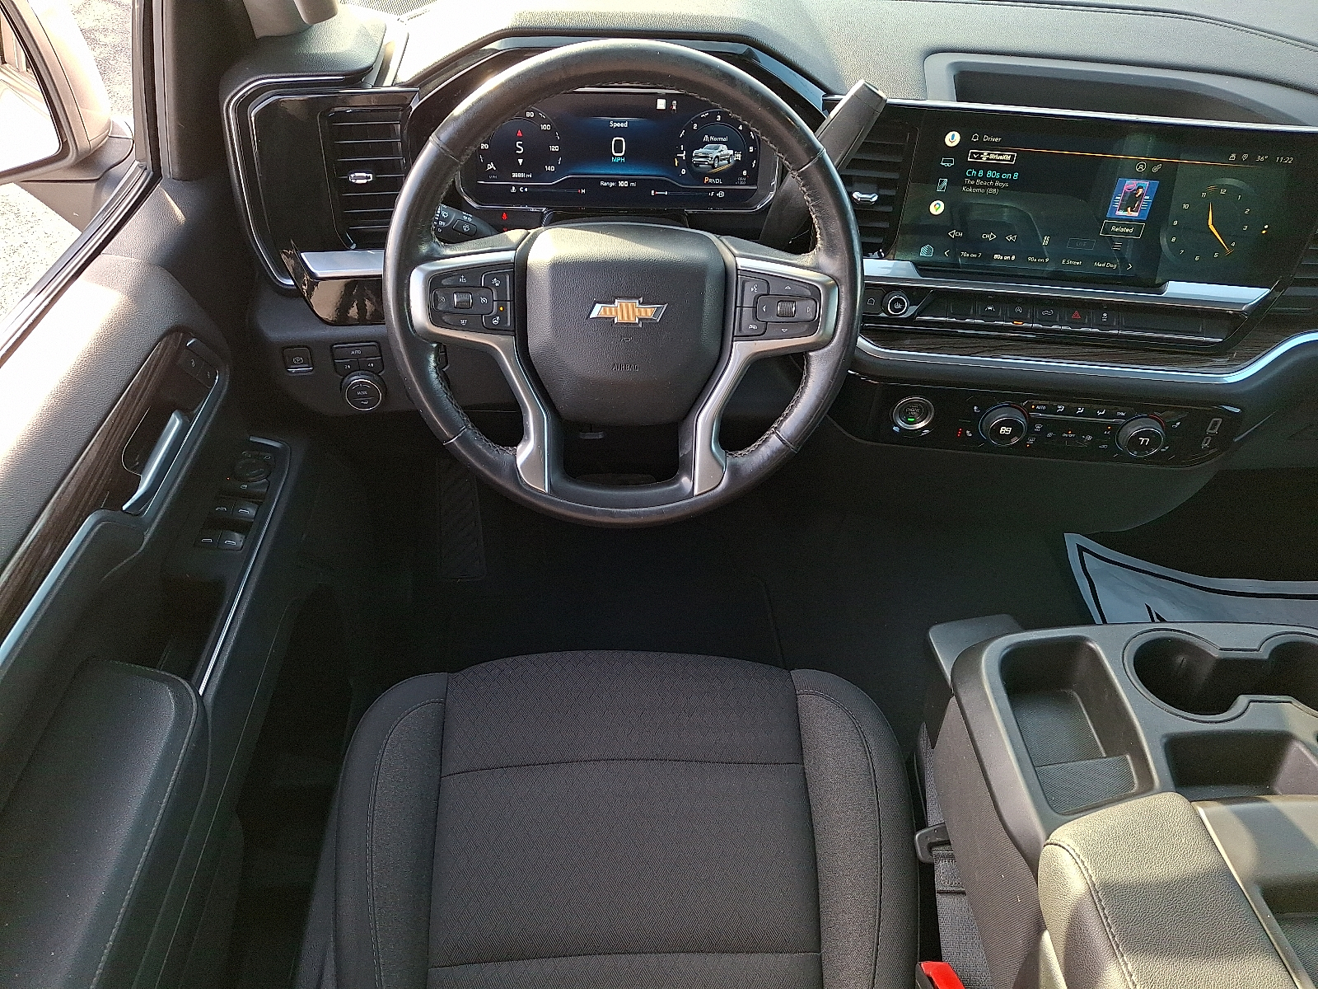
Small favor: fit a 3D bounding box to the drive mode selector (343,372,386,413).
[{"bbox_3d":[-0.286,-0.100,0.925,0.040,0.040,0.020,-5,35,-9],"label":"drive mode selector"}]

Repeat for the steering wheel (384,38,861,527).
[{"bbox_3d":[-0.027,-0.163,0.783,0.382,0.382,0.090,0,13,-3],"label":"steering wheel"}]

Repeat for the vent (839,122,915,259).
[{"bbox_3d":[0.202,-0.291,0.901,0.082,0.128,0.040,6,22,4],"label":"vent"}]

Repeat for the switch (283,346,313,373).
[{"bbox_3d":[-0.343,-0.129,0.907,0.025,0.026,0.014,-5,35,-9],"label":"switch"}]

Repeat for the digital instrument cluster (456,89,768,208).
[{"bbox_3d":[-0.041,-0.359,0.991,0.330,0.122,0.040,1,22,-2],"label":"digital instrument cluster"}]

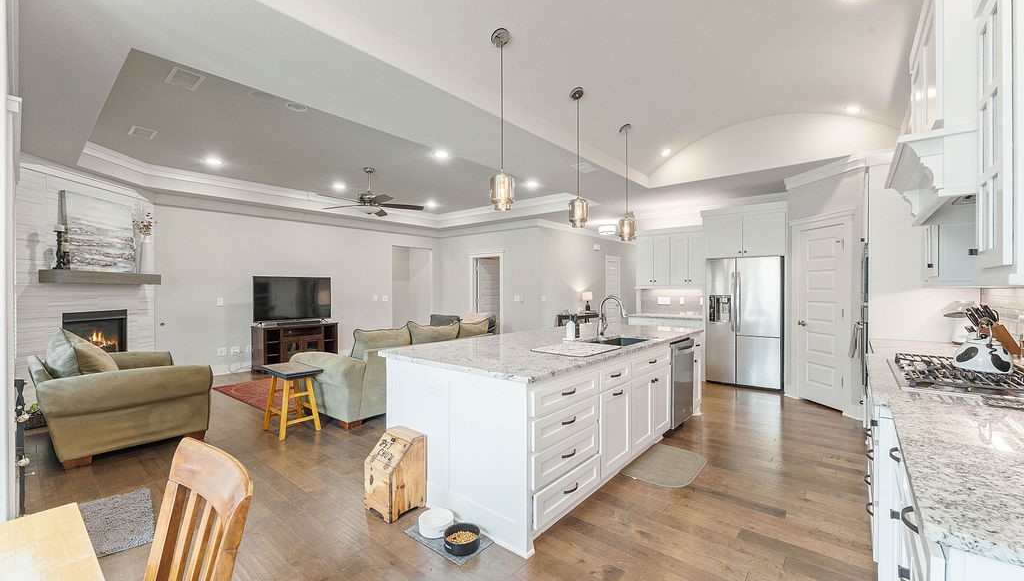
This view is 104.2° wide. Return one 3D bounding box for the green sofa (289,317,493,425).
[{"bbox_3d":[-1.259,0.855,5.064,1.060,0.950,2.370,0,0,40],"label":"green sofa"}]

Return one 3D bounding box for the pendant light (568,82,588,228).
[{"bbox_3d":[0.593,-1.181,3.548,0.168,1.252,0.168,0,0,0],"label":"pendant light"}]

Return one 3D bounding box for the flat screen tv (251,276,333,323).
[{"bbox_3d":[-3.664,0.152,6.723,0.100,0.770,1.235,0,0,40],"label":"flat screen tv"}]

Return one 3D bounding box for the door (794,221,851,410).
[{"bbox_3d":[3.538,0.305,4.540,0.050,2.037,0.600,0,0,-6],"label":"door"}]

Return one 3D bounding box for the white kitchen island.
[{"bbox_3d":[0.562,0.875,3.510,1.310,0.910,3.050,0,0,40],"label":"white kitchen island"}]

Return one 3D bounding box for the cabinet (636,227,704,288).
[{"bbox_3d":[2.589,-0.497,6.392,1.131,0.947,0.345,0,0,40],"label":"cabinet"}]

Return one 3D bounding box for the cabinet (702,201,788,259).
[{"bbox_3d":[3.297,-0.788,5.609,0.997,0.694,0.637,0,0,40],"label":"cabinet"}]

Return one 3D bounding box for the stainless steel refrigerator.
[{"bbox_3d":[3.281,0.442,5.578,0.904,1.751,0.732,0,0,40],"label":"stainless steel refrigerator"}]

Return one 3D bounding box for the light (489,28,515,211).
[{"bbox_3d":[-0.066,-1.182,2.753,0.175,1.270,0.175,0,0,0],"label":"light"}]

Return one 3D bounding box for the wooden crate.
[{"bbox_3d":[-0.720,1.119,2.458,0.264,0.443,0.251,0,0,40],"label":"wooden crate"}]

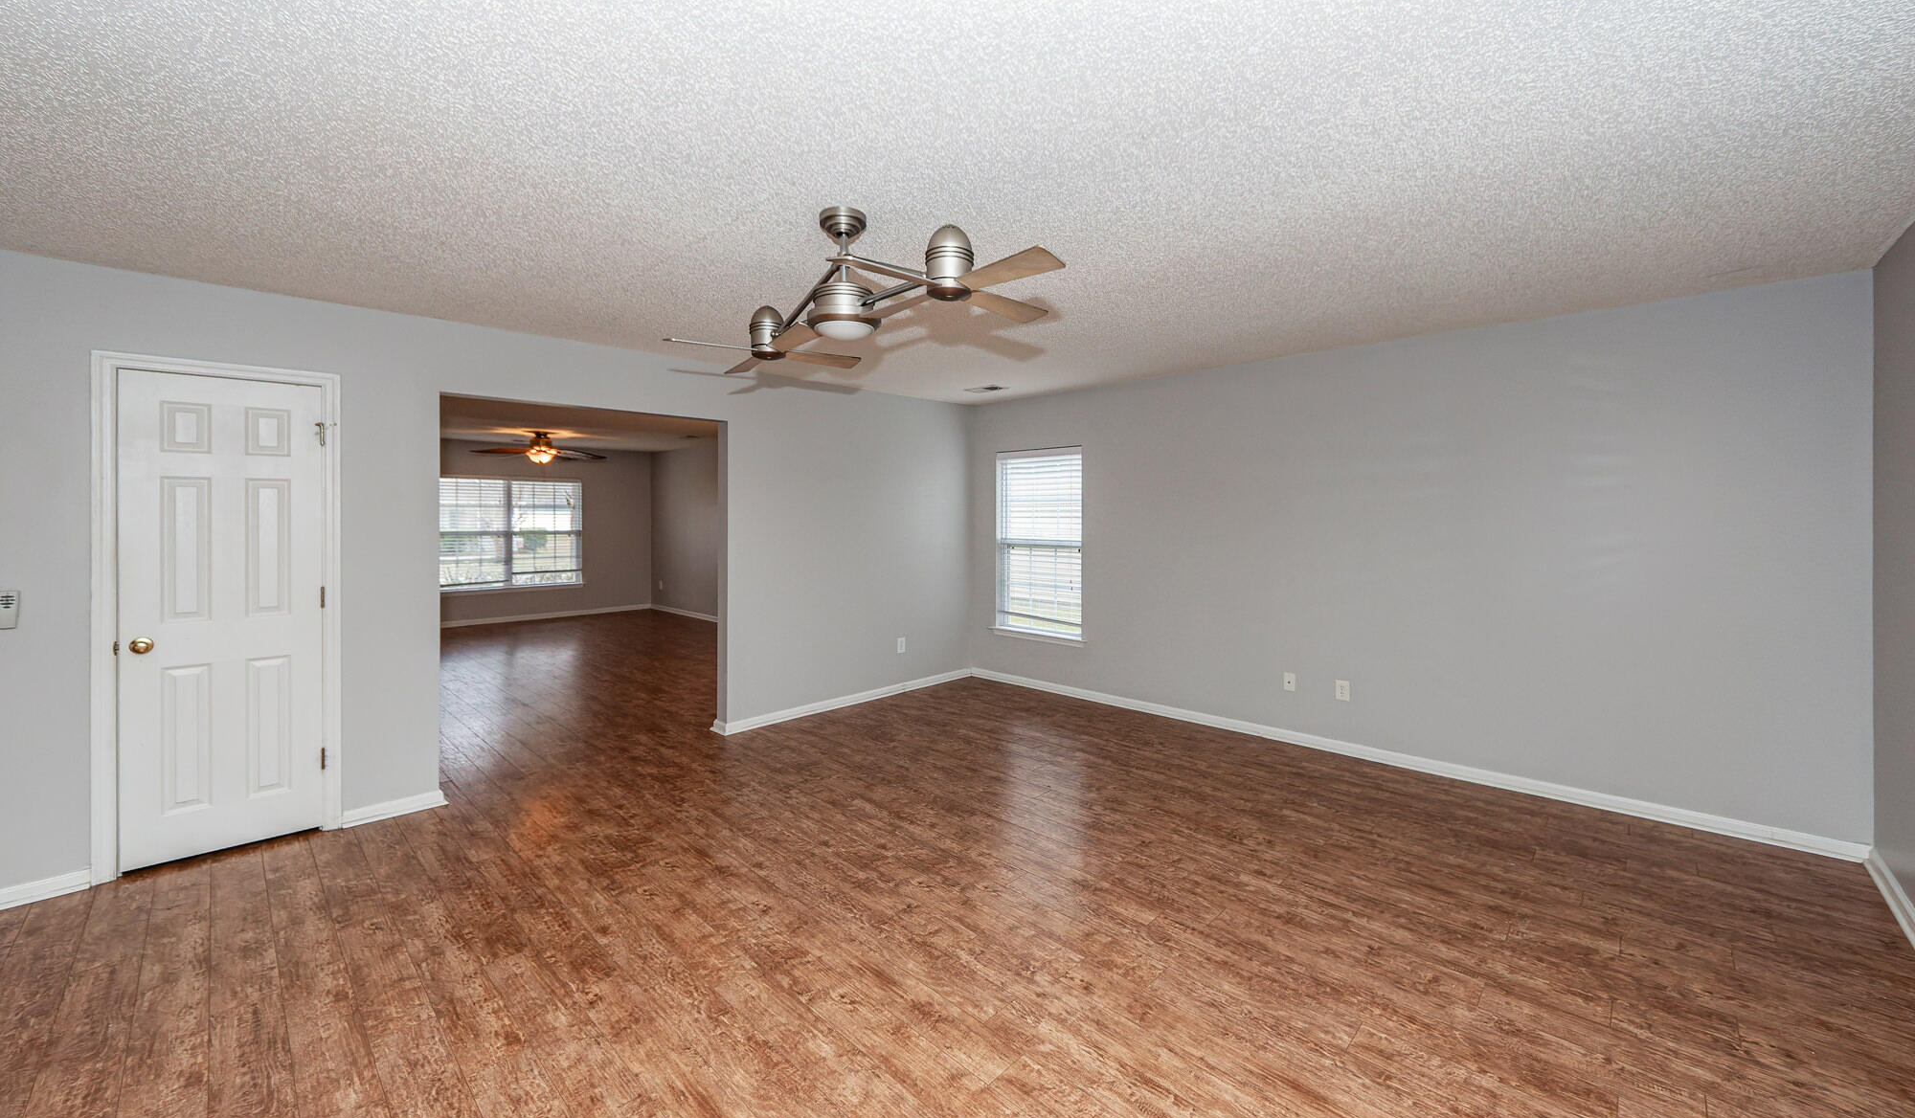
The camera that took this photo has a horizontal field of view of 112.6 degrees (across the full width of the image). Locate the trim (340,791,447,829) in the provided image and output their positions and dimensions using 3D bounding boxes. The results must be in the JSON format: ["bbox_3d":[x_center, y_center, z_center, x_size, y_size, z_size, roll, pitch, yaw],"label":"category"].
[{"bbox_3d":[-2.827,1.252,3.200,0.390,0.088,0.030,-2,3,-44],"label":"trim"}]

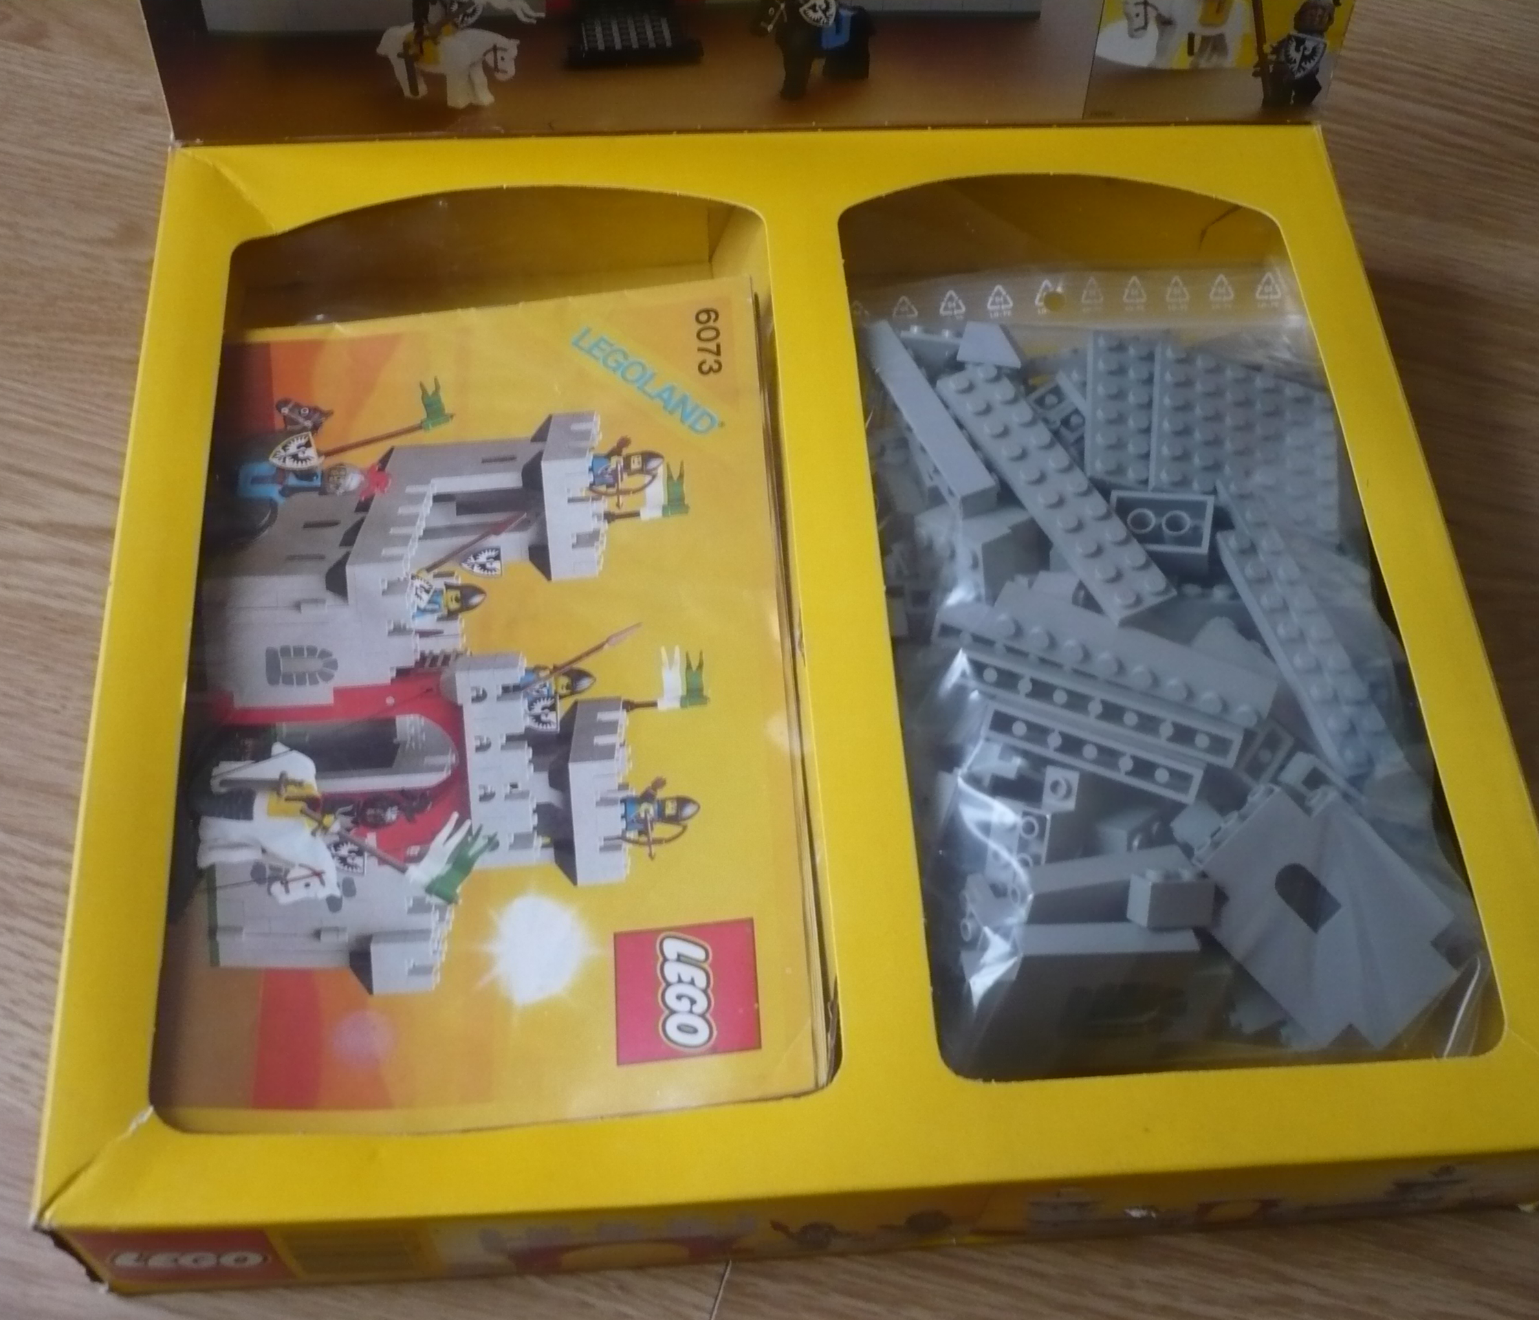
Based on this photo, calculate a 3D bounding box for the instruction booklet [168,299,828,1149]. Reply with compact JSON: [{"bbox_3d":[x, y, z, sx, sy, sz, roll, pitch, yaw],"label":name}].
[{"bbox_3d":[-0.067,0.000,0.390,0.142,0.006,0.214,-6,55,2],"label":"instruction booklet"}]

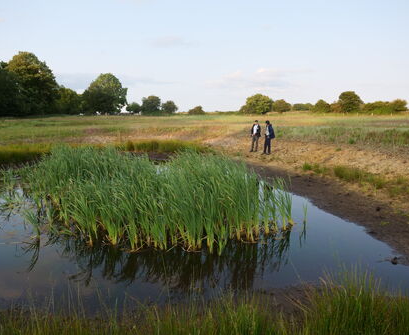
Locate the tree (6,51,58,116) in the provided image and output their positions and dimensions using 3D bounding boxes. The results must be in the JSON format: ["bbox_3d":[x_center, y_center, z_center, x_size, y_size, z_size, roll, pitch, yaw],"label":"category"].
[{"bbox_3d":[-40.223,-19.561,72.660,11.957,14.764,11.001,0,10,0],"label":"tree"}]

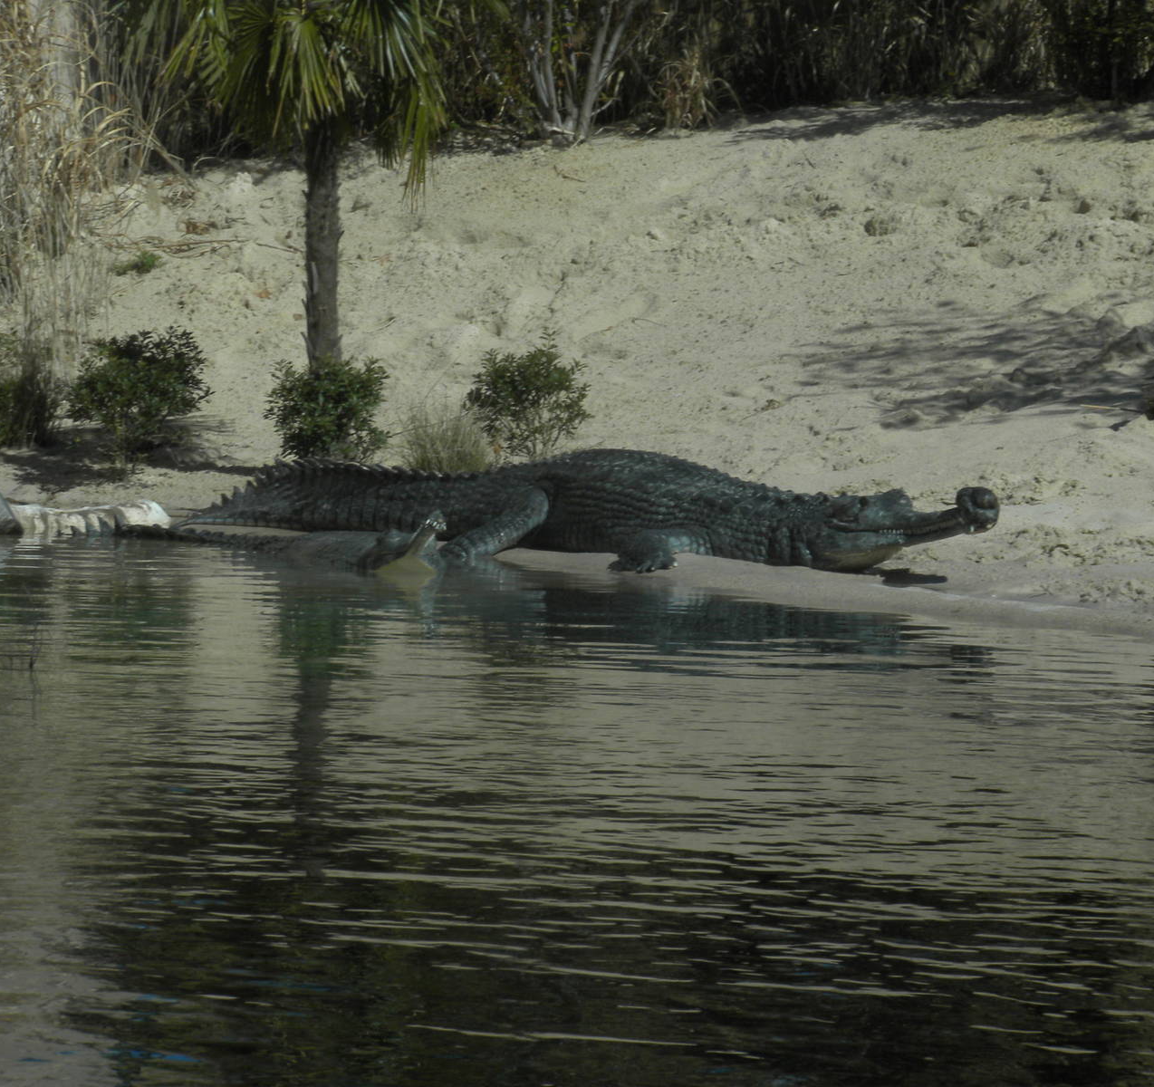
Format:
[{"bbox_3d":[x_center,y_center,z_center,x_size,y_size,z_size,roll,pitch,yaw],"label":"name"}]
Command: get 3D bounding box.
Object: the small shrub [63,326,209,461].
[{"bbox_3d":[-1.660,-0.552,18.900,0.550,0.541,0.520,1,2,-5],"label":"small shrub"}]

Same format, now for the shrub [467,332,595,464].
[{"bbox_3d":[-0.178,-0.522,18.000,0.458,0.491,0.440,1,2,-1],"label":"shrub"}]

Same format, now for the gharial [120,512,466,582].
[{"bbox_3d":[-0.860,0.001,13.807,0.450,0.280,2.600,0,2,-28],"label":"gharial"}]

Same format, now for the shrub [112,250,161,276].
[{"bbox_3d":[-1.883,-1.198,21.300,0.208,0.116,0.190,1,2,-5],"label":"shrub"}]

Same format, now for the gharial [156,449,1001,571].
[{"bbox_3d":[-0.077,-0.116,14.103,0.750,0.340,3.600,0,2,-43],"label":"gharial"}]

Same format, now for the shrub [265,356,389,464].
[{"bbox_3d":[-0.876,-0.465,17.400,0.435,0.380,0.420,1,2,-3],"label":"shrub"}]

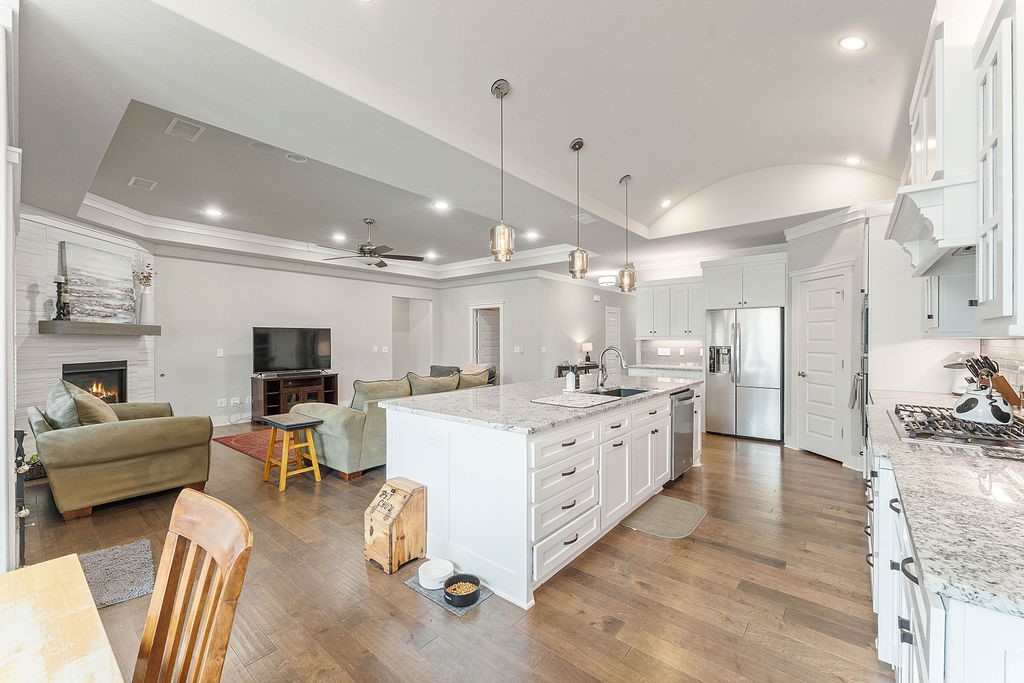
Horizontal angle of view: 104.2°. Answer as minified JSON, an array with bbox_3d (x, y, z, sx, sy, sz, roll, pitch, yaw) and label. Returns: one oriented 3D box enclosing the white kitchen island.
[{"bbox_3d":[0.562,0.875,3.510,1.310,0.910,3.050,0,0,40],"label":"white kitchen island"}]

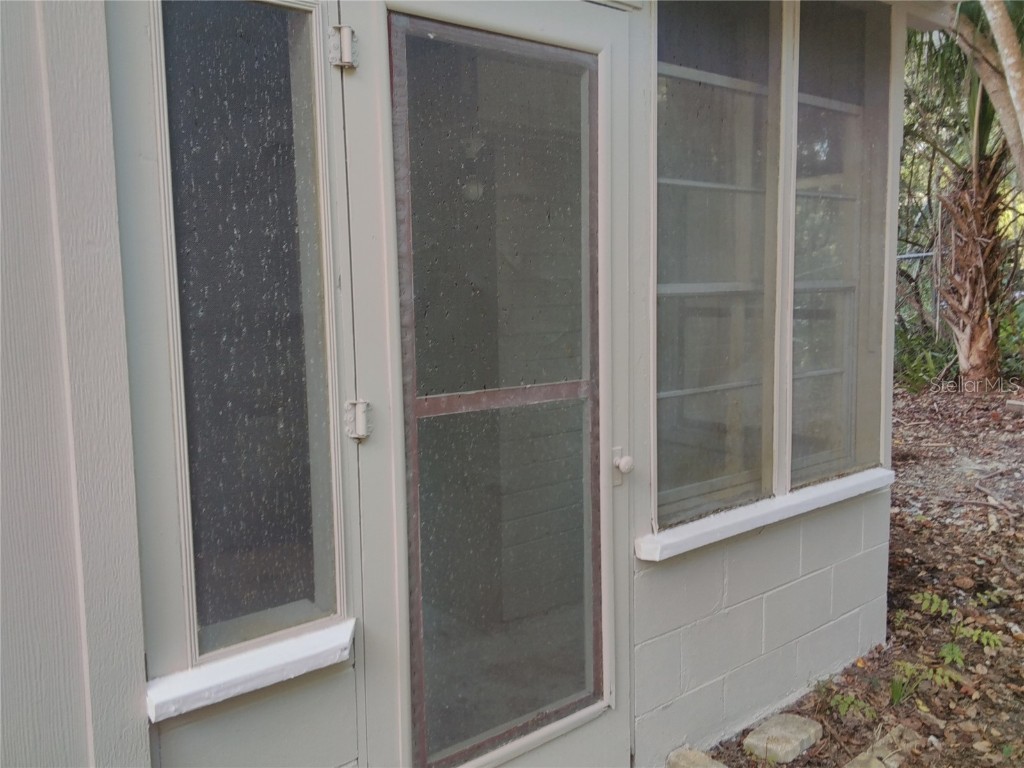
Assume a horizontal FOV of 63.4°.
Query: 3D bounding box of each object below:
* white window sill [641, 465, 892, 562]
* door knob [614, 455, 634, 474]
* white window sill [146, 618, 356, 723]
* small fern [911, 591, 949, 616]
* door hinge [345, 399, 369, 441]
[{"bbox_3d":[0.862,0.388,2.600,1.310,0.056,0.064,-6,8,-39],"label":"white window sill"},{"bbox_3d":[0.286,0.204,2.116,0.040,0.041,0.050,-6,8,-39],"label":"door knob"},{"bbox_3d":[-0.455,0.521,1.528,0.399,0.047,0.066,-6,8,-39],"label":"white window sill"},{"bbox_3d":[1.680,0.879,3.316,0.155,0.070,0.125,2,7,27],"label":"small fern"},{"bbox_3d":[-0.300,0.072,1.640,0.056,0.079,0.022,-6,8,-39],"label":"door hinge"}]

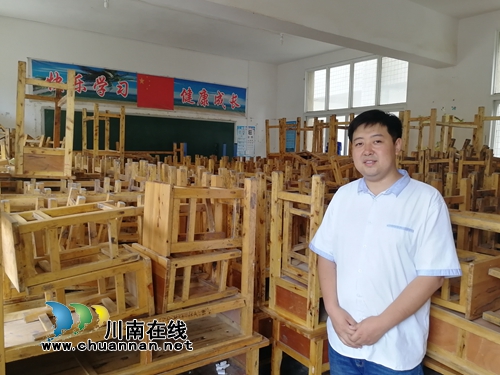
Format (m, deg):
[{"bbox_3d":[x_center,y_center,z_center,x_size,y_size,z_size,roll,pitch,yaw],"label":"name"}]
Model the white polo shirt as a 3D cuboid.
[{"bbox_3d":[0.490,0.277,1.500,0.570,0.700,0.320,6,7,38],"label":"white polo shirt"}]

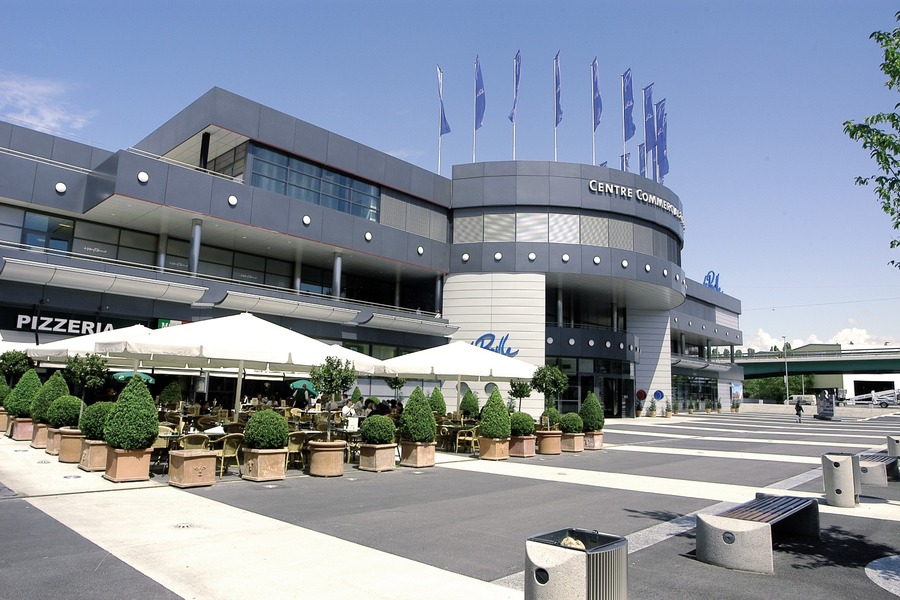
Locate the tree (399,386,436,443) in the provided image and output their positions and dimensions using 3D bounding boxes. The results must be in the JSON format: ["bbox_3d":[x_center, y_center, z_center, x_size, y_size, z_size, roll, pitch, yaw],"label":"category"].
[{"bbox_3d":[-0.739,2.632,12.700,0.820,1.290,0.820,1,-10,0],"label":"tree"}]

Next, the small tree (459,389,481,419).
[{"bbox_3d":[0.746,4.084,21.600,0.820,1.220,0.820,1,-10,0],"label":"small tree"}]

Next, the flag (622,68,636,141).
[{"bbox_3d":[11.109,-12.099,34.181,0.300,4.370,1.000,5,-10,-22],"label":"flag"}]

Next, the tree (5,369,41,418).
[{"bbox_3d":[-11.878,2.664,15.355,0.860,1.390,0.860,9,-11,-39],"label":"tree"}]

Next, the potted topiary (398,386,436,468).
[{"bbox_3d":[-0.721,2.932,12.890,0.810,1.790,0.810,9,-12,-40],"label":"potted topiary"}]

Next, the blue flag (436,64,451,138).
[{"bbox_3d":[-0.588,-12.425,34.385,0.400,4.300,1.000,2,-9,-2],"label":"blue flag"}]

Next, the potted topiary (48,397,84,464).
[{"bbox_3d":[-9.018,3.002,12.900,0.800,1.420,0.800,-8,-13,44],"label":"potted topiary"}]

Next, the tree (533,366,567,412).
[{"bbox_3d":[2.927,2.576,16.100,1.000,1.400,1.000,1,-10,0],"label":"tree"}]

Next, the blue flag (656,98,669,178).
[{"bbox_3d":[14.539,-11.313,37.550,0.350,4.700,1.000,6,-10,-26],"label":"blue flag"}]

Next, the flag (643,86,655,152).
[{"bbox_3d":[13.984,-12.716,38.454,0.300,4.800,0.950,6,-11,-28],"label":"flag"}]

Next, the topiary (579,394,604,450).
[{"bbox_3d":[4.487,3.782,17.395,0.780,1.780,0.780,7,-10,-30],"label":"topiary"}]

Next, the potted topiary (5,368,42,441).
[{"bbox_3d":[-11.773,2.888,15.200,0.860,1.850,0.860,-8,-13,44],"label":"potted topiary"}]

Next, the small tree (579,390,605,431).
[{"bbox_3d":[4.494,3.550,17.431,0.780,1.310,0.780,2,-9,0],"label":"small tree"}]

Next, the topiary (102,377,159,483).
[{"bbox_3d":[-5.762,2.325,9.950,0.840,1.800,0.840,-8,-13,44],"label":"topiary"}]

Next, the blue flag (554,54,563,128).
[{"bbox_3d":[6.918,-13.455,35.106,0.300,4.800,0.950,3,-10,-11],"label":"blue flag"}]

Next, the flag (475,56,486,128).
[{"bbox_3d":[1.693,-12.508,33.286,0.300,4.350,1.000,4,-9,-16],"label":"flag"}]

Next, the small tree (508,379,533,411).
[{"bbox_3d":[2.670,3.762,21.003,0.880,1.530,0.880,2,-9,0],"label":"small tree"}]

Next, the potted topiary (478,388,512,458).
[{"bbox_3d":[1.178,3.260,14.400,0.800,1.820,0.800,-8,-13,44],"label":"potted topiary"}]

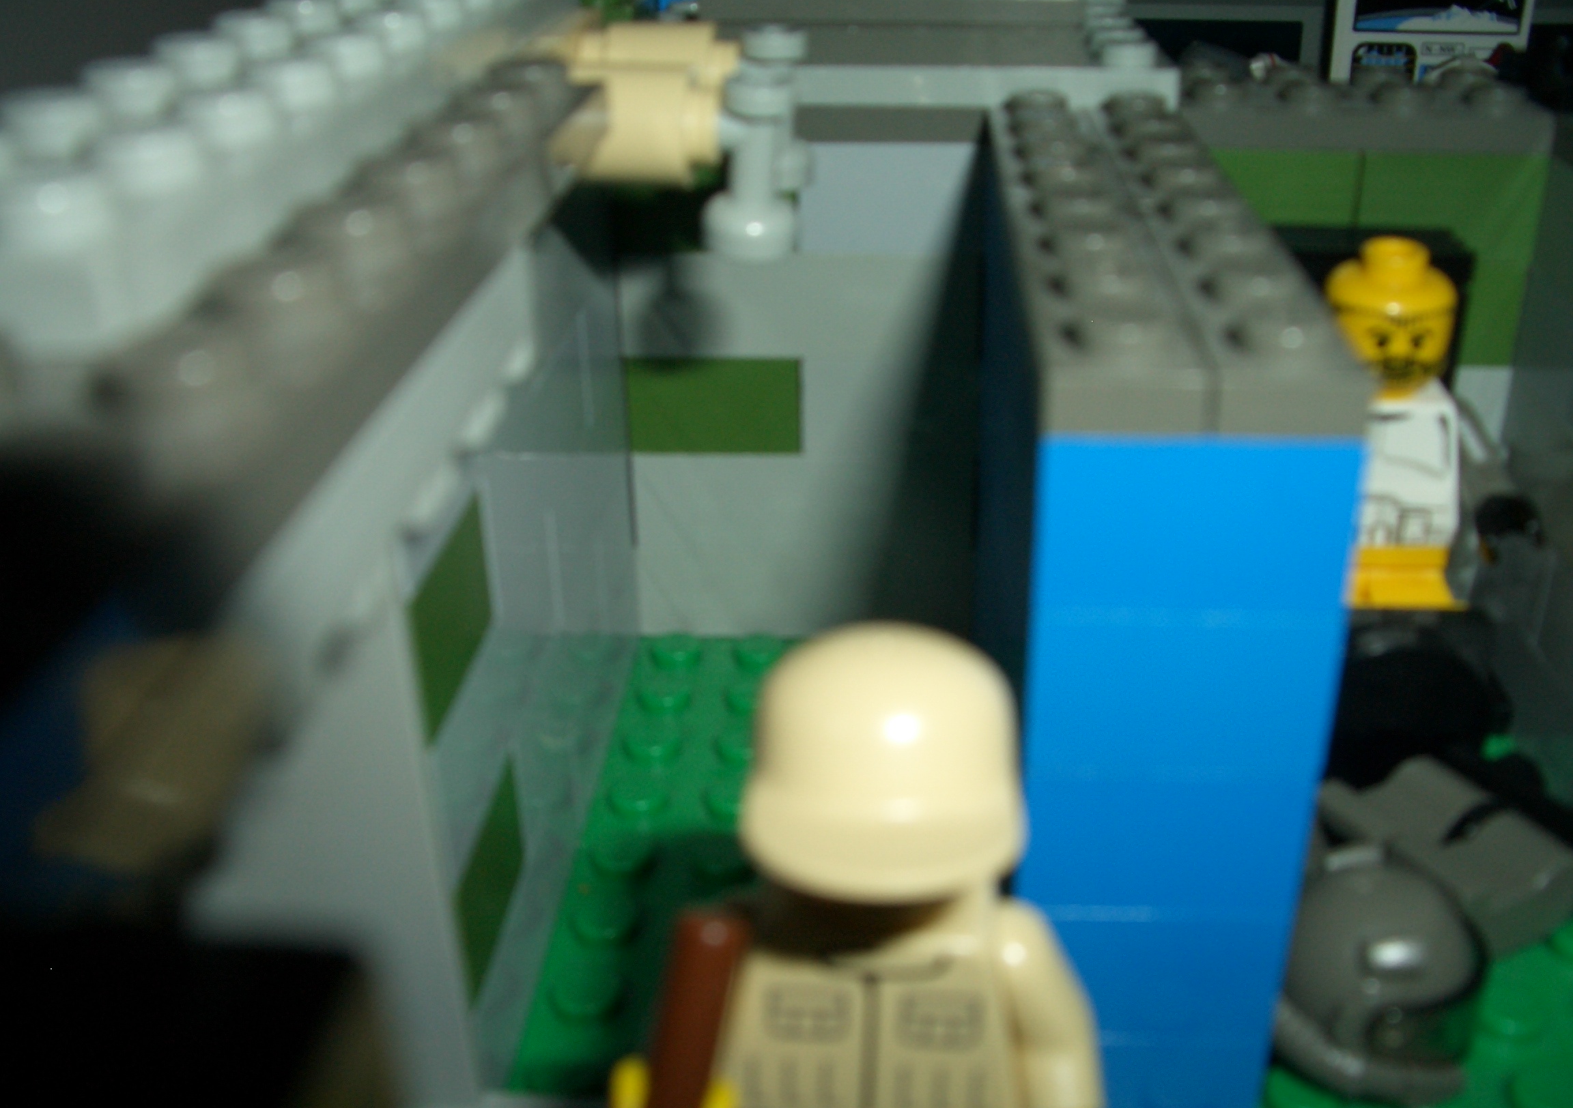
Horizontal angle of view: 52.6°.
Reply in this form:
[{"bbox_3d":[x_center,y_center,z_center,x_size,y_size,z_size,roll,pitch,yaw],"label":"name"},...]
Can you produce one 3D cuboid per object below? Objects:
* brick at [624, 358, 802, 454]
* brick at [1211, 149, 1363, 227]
[{"bbox_3d":[-0.006,-0.015,0.150,0.016,0.010,0.008,1,26,4],"label":"brick"},{"bbox_3d":[0.040,-0.031,0.138,0.016,0.010,0.008,1,26,4],"label":"brick"}]

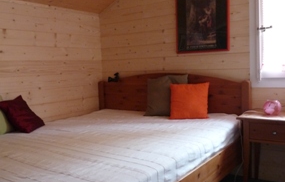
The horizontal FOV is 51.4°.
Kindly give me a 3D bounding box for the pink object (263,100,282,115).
[{"bbox_3d":[1.072,0.148,2.439,0.135,0.138,0.150,3,7,44],"label":"pink object"}]

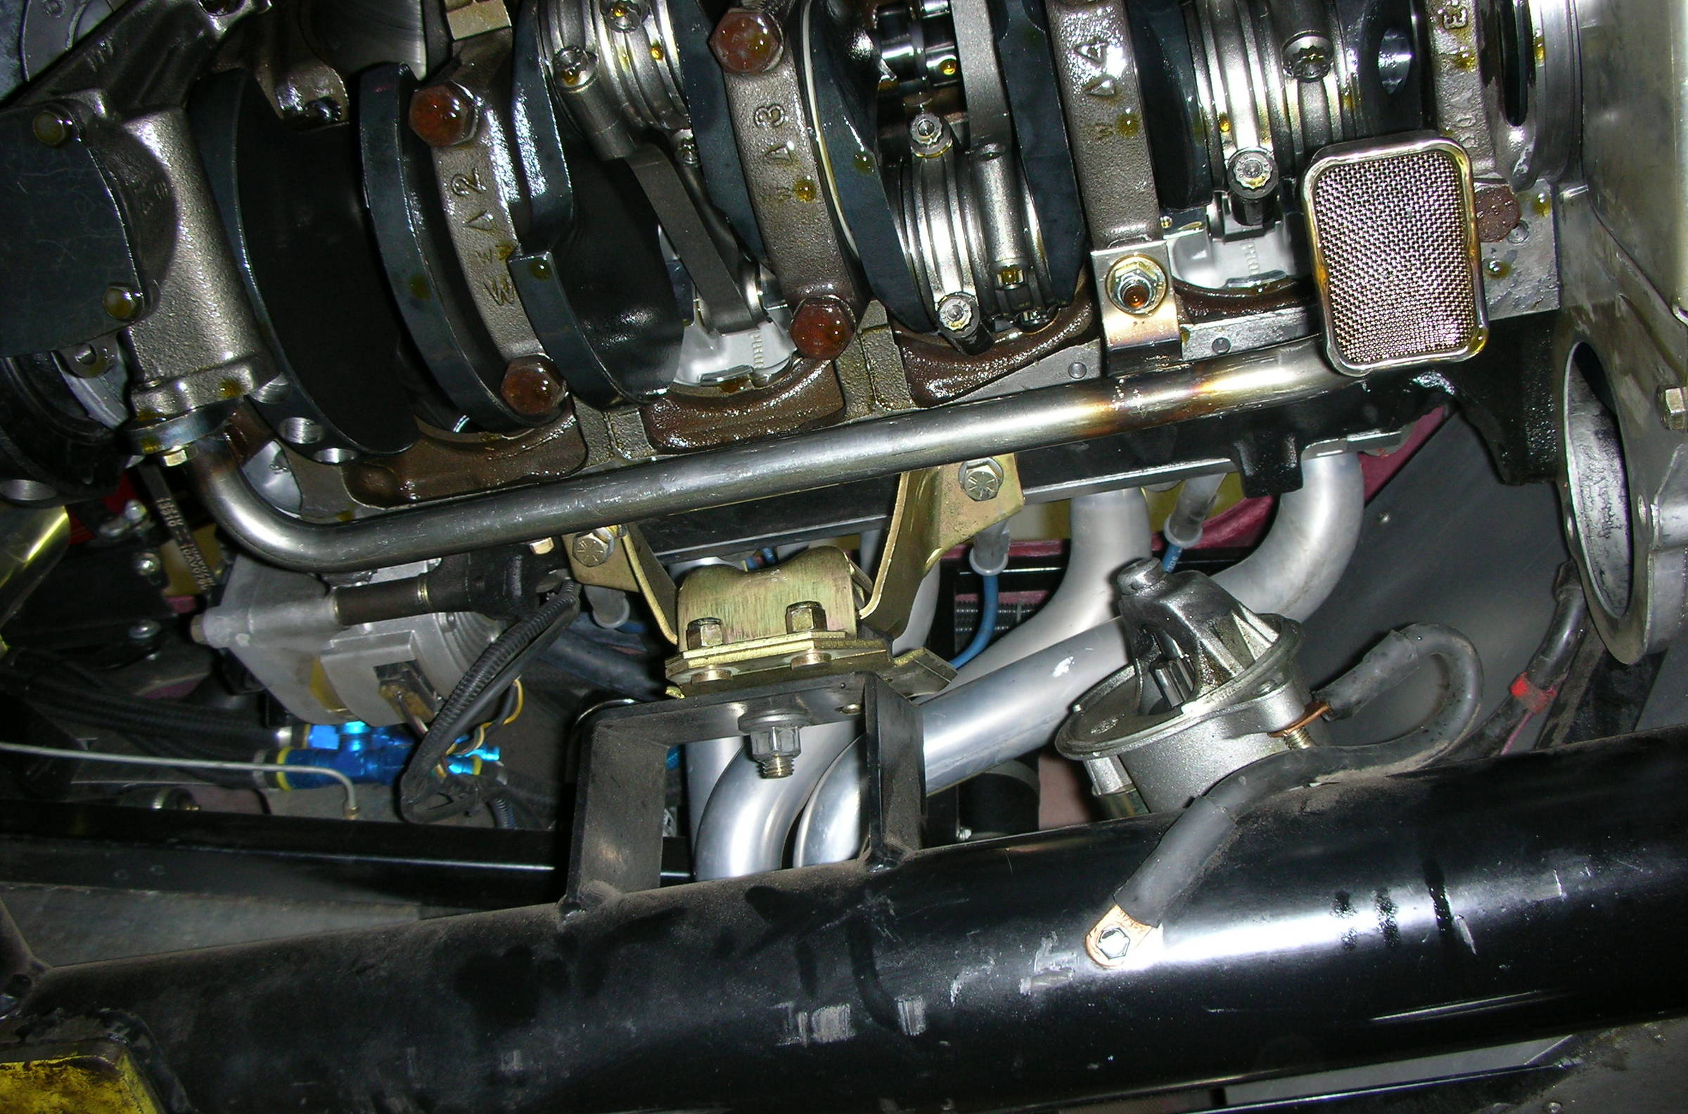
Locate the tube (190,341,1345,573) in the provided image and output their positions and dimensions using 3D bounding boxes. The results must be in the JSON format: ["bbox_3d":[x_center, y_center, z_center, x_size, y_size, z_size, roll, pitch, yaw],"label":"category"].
[{"bbox_3d":[-0.036,-0.052,0.584,0.403,0.027,0.067,-9,-64,8],"label":"tube"}]

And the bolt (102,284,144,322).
[{"bbox_3d":[-0.247,-0.087,0.585,0.013,0.010,0.013,-9,-64,13],"label":"bolt"}]

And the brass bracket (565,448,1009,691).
[{"bbox_3d":[-0.021,0.009,0.745,0.205,0.110,0.090,-9,-64,13],"label":"brass bracket"}]

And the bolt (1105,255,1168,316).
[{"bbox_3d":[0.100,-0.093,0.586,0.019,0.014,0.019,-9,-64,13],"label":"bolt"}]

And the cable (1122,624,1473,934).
[{"bbox_3d":[0.173,0.080,0.645,0.149,0.136,0.048,-9,-64,13],"label":"cable"}]

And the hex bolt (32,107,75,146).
[{"bbox_3d":[-0.259,-0.141,0.558,0.013,0.010,0.013,-9,-64,13],"label":"hex bolt"}]

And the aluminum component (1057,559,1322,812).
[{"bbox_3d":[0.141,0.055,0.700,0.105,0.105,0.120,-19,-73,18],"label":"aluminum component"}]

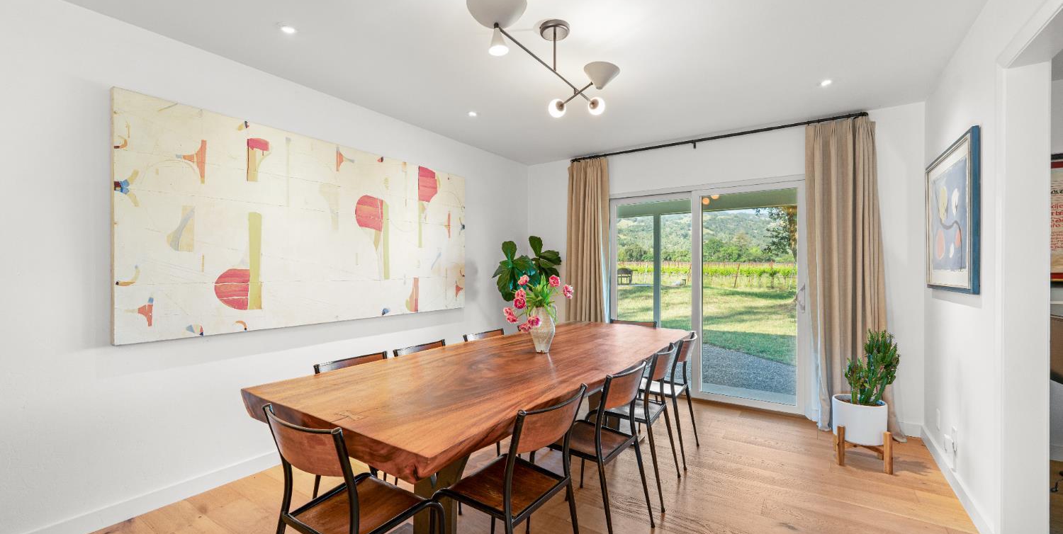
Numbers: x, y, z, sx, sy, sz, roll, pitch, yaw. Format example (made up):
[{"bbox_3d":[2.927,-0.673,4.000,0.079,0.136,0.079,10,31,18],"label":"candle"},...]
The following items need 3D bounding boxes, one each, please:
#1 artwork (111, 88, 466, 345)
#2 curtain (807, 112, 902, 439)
[{"bbox_3d":[-1.331,-0.237,2.980,0.045,1.245,2.410,0,0,34],"label":"artwork"},{"bbox_3d":[2.406,0.071,3.110,0.582,2.349,0.181,0,0,34],"label":"curtain"}]

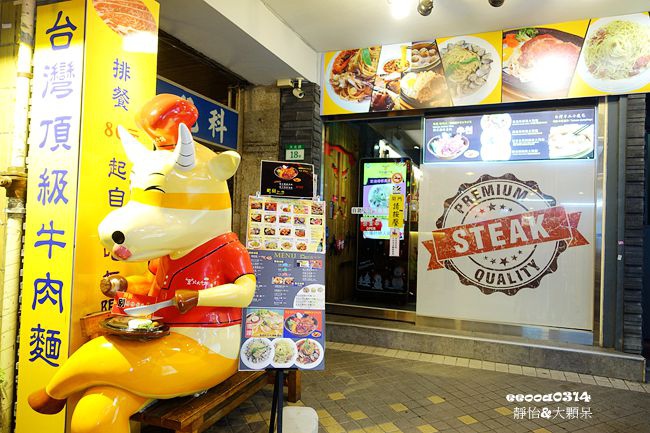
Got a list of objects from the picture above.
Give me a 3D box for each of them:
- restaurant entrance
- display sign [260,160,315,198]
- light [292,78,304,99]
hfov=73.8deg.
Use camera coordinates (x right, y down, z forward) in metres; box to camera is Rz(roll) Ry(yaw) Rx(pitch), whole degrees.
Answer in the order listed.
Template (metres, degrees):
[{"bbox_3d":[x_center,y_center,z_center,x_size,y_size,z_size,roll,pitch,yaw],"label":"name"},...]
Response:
[{"bbox_3d":[1.260,0.015,4.445,2.744,2.266,0.200,1,-2,21],"label":"restaurant entrance"},{"bbox_3d":[-0.207,-0.203,2.420,0.300,0.205,0.020,3,-12,-9],"label":"display sign"},{"bbox_3d":[-0.281,-1.360,4.602,0.090,0.210,0.140,3,-2,-30],"label":"light"}]

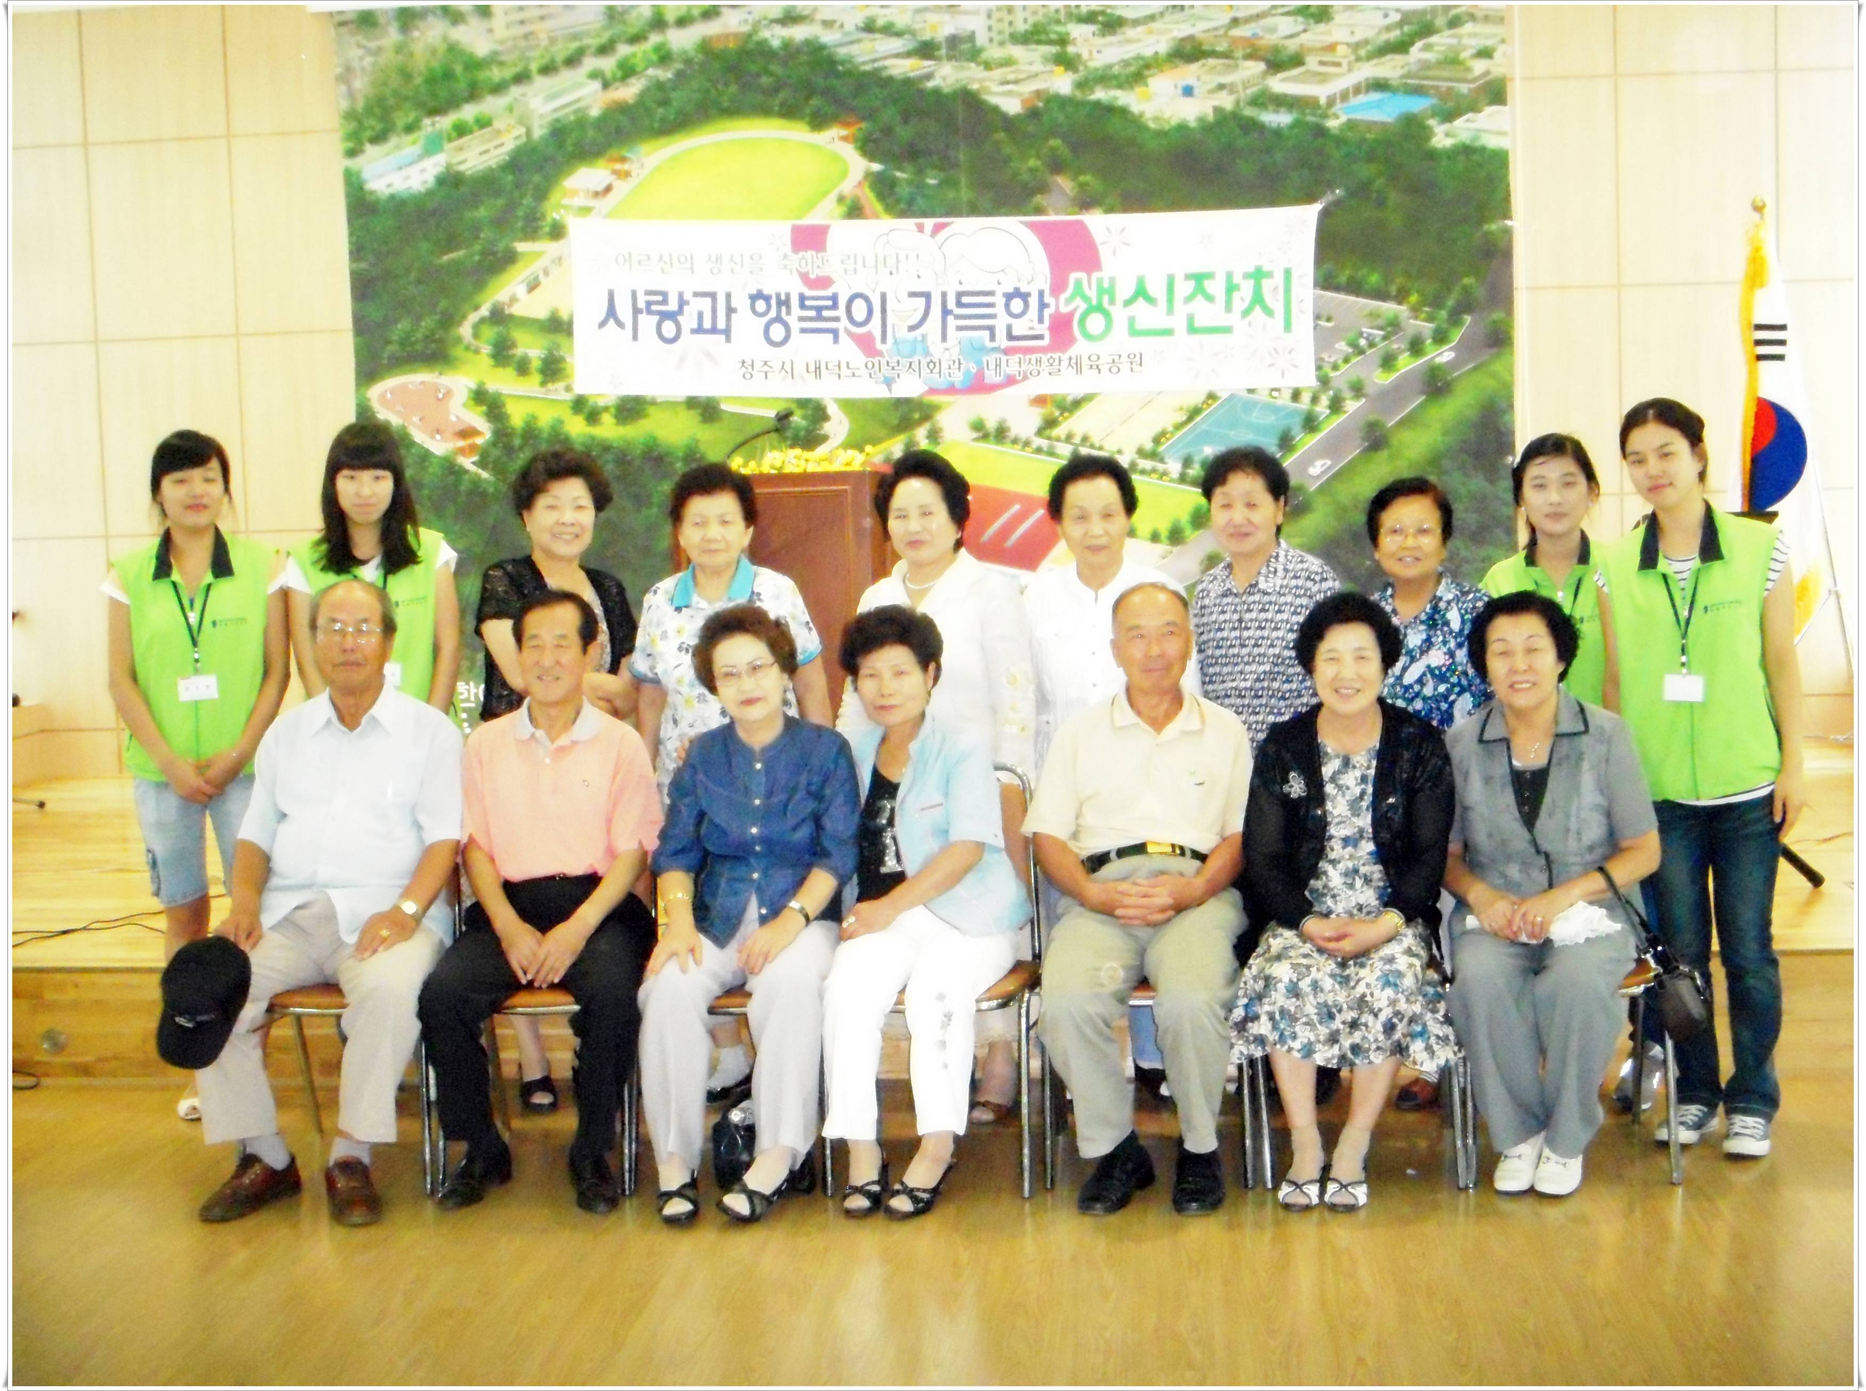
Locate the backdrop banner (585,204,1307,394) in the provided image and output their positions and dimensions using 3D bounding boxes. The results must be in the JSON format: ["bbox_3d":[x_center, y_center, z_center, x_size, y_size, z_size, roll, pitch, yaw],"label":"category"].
[{"bbox_3d":[0.048,-1.734,11.200,3.330,0.790,0.030,-1,4,6],"label":"backdrop banner"}]

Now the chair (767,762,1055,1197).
[{"bbox_3d":[-0.002,0.596,5.371,0.450,0.830,0.500,-1,4,5],"label":"chair"}]

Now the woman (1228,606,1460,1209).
[{"bbox_3d":[0.877,0.383,5.318,0.480,1.210,0.720,-1,4,12],"label":"woman"}]

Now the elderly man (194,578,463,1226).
[{"bbox_3d":[-1.300,0.413,5.394,0.550,1.270,0.760,-2,4,0],"label":"elderly man"}]

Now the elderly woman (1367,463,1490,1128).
[{"bbox_3d":[1.167,0.217,6.030,0.430,1.500,0.300,0,6,14],"label":"elderly woman"}]

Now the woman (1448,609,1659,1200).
[{"bbox_3d":[1.360,0.391,5.570,0.480,1.240,0.670,0,6,11],"label":"woman"}]

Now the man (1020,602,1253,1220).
[{"bbox_3d":[0.451,0.402,5.570,0.490,1.270,0.700,-2,6,1],"label":"man"}]

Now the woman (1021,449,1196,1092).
[{"bbox_3d":[0.432,0.181,6.046,0.440,1.540,0.300,-1,4,10],"label":"woman"}]

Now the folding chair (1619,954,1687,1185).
[{"bbox_3d":[1.371,0.613,5.560,0.460,0.800,0.500,-1,6,7],"label":"folding chair"}]

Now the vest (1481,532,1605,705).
[{"bbox_3d":[1.422,-0.071,5.740,0.430,0.620,0.260,-1,4,12],"label":"vest"}]

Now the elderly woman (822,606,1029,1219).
[{"bbox_3d":[-0.008,0.429,5.580,0.450,1.240,0.670,1,6,20],"label":"elderly woman"}]

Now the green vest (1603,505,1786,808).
[{"bbox_3d":[1.678,-0.092,5.580,0.410,0.660,0.260,0,6,16],"label":"green vest"}]

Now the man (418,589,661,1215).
[{"bbox_3d":[-0.813,0.412,5.415,0.500,1.240,0.760,-2,4,2],"label":"man"}]

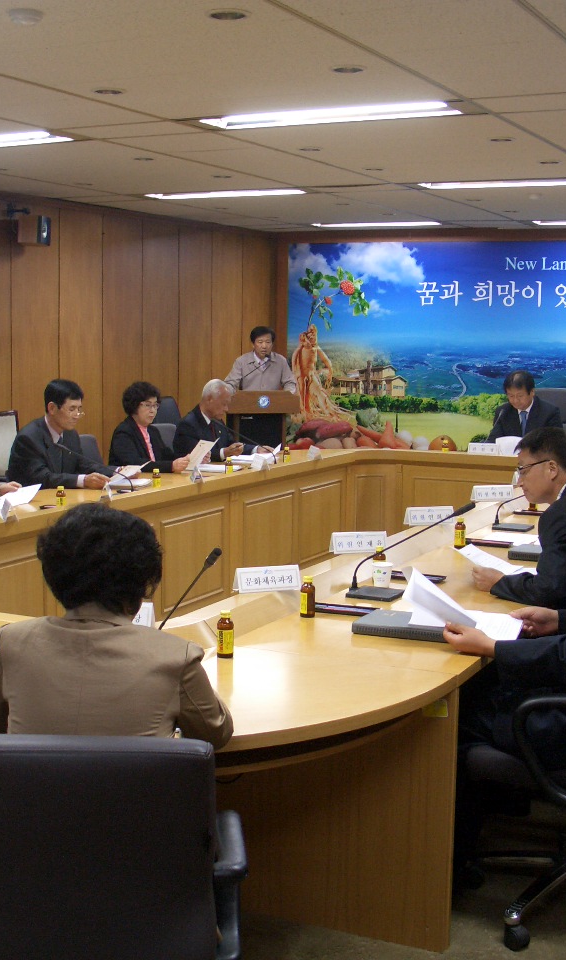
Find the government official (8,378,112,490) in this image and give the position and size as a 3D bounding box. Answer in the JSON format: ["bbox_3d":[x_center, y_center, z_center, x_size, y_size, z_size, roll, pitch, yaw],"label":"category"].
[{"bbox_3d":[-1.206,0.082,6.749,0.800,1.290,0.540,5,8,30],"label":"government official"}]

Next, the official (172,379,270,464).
[{"bbox_3d":[-0.419,-0.054,8.100,0.800,1.250,0.540,5,8,30],"label":"official"}]

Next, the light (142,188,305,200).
[{"bbox_3d":[-0.424,-2.109,8.996,1.270,0.090,0.300,5,8,27],"label":"light"}]

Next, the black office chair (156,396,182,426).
[{"bbox_3d":[-0.755,-0.184,10.041,0.680,1.000,0.620,5,8,27],"label":"black office chair"}]

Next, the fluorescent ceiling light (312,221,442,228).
[{"bbox_3d":[0.871,-2.385,11.370,1.270,0.090,0.300,5,8,27],"label":"fluorescent ceiling light"}]

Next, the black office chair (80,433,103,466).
[{"bbox_3d":[-1.095,0.220,6.891,0.680,0.970,0.620,6,9,33],"label":"black office chair"}]

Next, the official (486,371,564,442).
[{"bbox_3d":[1.675,-0.122,8.682,0.560,1.320,0.780,5,8,29],"label":"official"}]

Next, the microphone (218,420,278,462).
[{"bbox_3d":[-0.207,-0.234,7.593,0.420,0.290,0.140,5,8,27],"label":"microphone"}]

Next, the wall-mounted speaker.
[{"bbox_3d":[-1.886,-1.891,9.261,0.190,0.220,0.190,6,8,9],"label":"wall-mounted speaker"}]

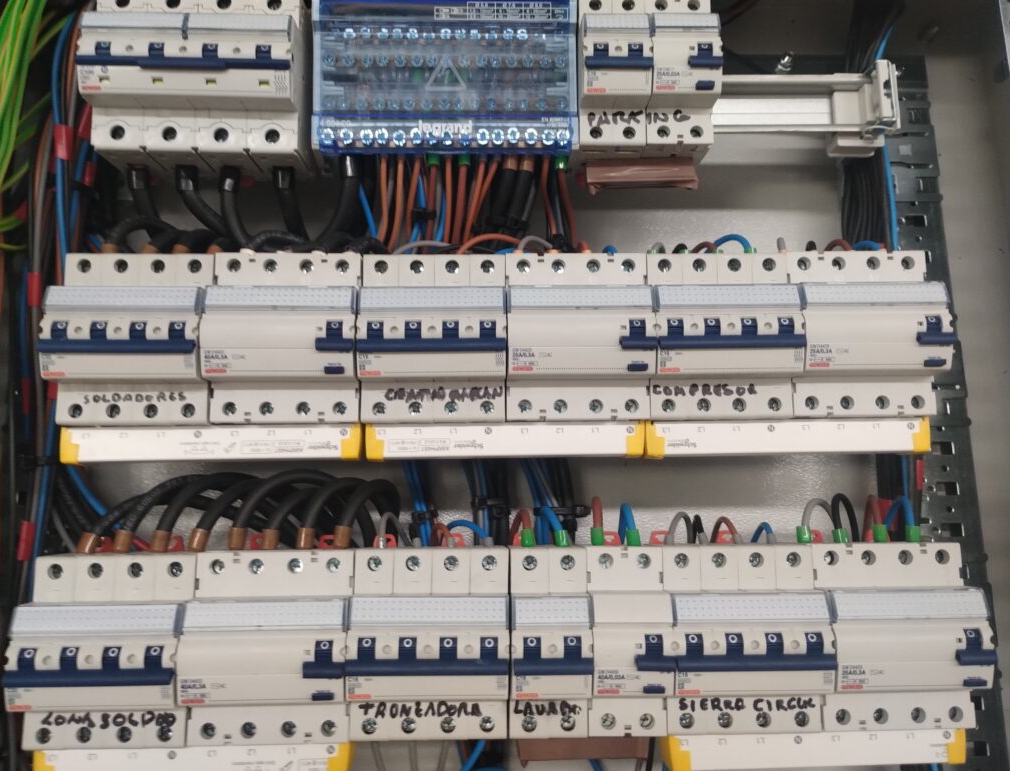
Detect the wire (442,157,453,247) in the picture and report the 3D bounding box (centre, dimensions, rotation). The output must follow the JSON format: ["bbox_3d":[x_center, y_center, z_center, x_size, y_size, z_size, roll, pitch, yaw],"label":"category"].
[{"bbox_3d":[-0.032,-0.102,0.463,0.004,0.053,0.004,3,18,-2],"label":"wire"}]

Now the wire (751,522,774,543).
[{"bbox_3d":[0.127,0.072,0.408,0.011,0.010,0.009,0,-6,-2],"label":"wire"}]

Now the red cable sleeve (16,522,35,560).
[{"bbox_3d":[-0.248,0.081,0.430,0.008,0.020,0.007,0,-12,-2],"label":"red cable sleeve"}]

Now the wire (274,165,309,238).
[{"bbox_3d":[-0.116,-0.100,0.449,0.019,0.039,0.016,0,-11,-2],"label":"wire"}]

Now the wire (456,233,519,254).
[{"bbox_3d":[-0.009,-0.076,0.447,0.035,0.012,0.012,0,-11,-2],"label":"wire"}]

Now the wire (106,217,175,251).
[{"bbox_3d":[-0.195,-0.081,0.442,0.038,0.018,0.018,0,-11,-2],"label":"wire"}]

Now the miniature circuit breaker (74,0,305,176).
[{"bbox_3d":[-0.162,-0.166,0.448,0.106,0.089,0.072,0,-6,-2],"label":"miniature circuit breaker"}]

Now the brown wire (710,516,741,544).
[{"bbox_3d":[0.108,0.071,0.407,0.014,0.013,0.010,0,-6,-2],"label":"brown wire"}]

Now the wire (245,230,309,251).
[{"bbox_3d":[-0.122,-0.078,0.445,0.034,0.011,0.014,0,-11,-2],"label":"wire"}]

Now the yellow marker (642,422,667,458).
[{"bbox_3d":[0.077,0.028,0.424,0.011,0.020,0.020,0,-11,-2],"label":"yellow marker"}]

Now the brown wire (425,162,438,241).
[{"bbox_3d":[-0.041,-0.102,0.463,0.004,0.046,0.004,5,19,-2],"label":"brown wire"}]

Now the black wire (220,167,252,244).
[{"bbox_3d":[-0.144,-0.096,0.444,0.017,0.044,0.016,0,-11,-2],"label":"black wire"}]

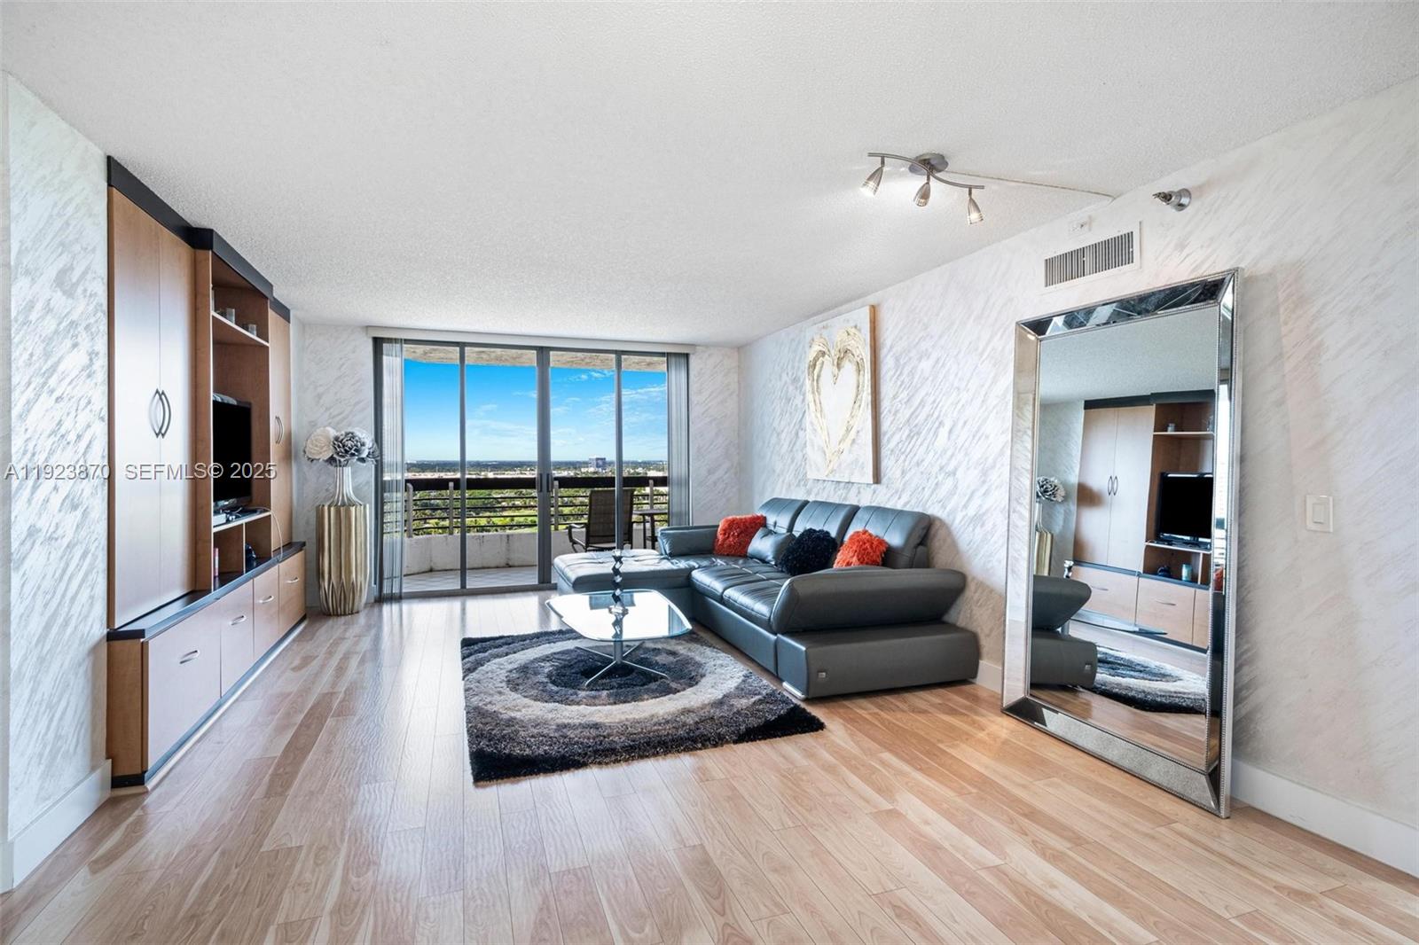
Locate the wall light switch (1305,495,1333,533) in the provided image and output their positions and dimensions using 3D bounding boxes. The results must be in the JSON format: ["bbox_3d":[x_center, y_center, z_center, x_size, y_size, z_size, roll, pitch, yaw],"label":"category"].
[{"bbox_3d":[2.023,0.138,2.224,0.012,0.116,0.072,0,1,-21],"label":"wall light switch"}]

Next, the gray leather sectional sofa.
[{"bbox_3d":[0.032,0.686,4.779,1.882,0.941,3.009,0,1,-21],"label":"gray leather sectional sofa"}]

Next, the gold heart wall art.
[{"bbox_3d":[0.960,-0.538,4.970,0.047,1.209,0.907,0,1,-21],"label":"gold heart wall art"}]

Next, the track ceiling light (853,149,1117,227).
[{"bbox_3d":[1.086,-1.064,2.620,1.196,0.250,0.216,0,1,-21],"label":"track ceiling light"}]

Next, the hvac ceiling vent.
[{"bbox_3d":[1.704,-0.960,3.032,0.020,0.186,0.514,0,1,-21],"label":"hvac ceiling vent"}]

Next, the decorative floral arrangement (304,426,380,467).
[{"bbox_3d":[-2.996,-0.215,5.454,0.578,0.343,0.490,0,1,-21],"label":"decorative floral arrangement"}]

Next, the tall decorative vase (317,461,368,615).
[{"bbox_3d":[-2.992,0.547,5.466,0.421,1.191,0.421,0,1,-21],"label":"tall decorative vase"}]

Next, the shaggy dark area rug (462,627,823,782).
[{"bbox_3d":[-0.565,1.157,3.862,1.578,0.039,2.127,0,1,-21],"label":"shaggy dark area rug"}]

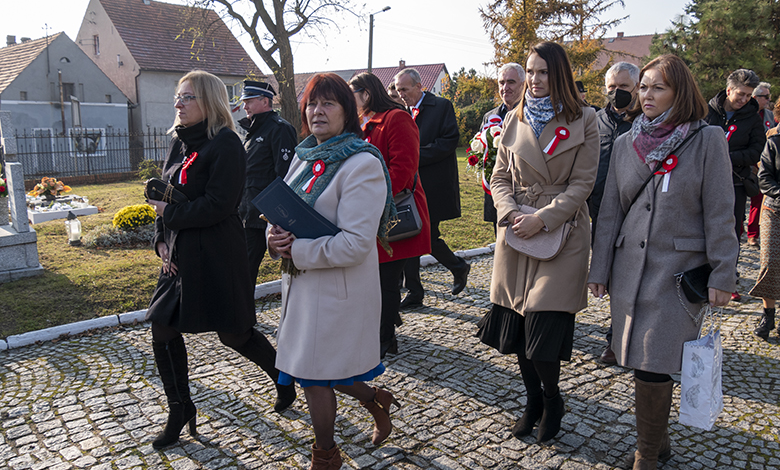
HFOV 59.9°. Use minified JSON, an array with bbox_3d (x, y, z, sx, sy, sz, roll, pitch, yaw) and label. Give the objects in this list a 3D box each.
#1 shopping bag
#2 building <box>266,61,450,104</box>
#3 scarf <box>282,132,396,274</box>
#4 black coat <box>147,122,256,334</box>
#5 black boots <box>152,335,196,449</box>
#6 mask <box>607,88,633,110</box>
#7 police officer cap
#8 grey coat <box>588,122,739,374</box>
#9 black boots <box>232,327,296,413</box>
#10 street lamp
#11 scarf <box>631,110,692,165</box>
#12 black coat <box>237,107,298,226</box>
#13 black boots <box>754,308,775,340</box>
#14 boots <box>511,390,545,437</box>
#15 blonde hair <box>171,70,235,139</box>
[{"bbox_3d":[1.158,0.497,2.526,0.115,0.430,0.140,7,13,32],"label":"shopping bag"},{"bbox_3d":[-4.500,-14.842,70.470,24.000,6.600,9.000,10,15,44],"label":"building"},{"bbox_3d":[-0.202,-0.127,2.560,0.340,0.550,0.330,-9,14,-43],"label":"scarf"},{"bbox_3d":[-0.843,-0.047,3.075,0.450,0.930,0.470,-7,13,-33],"label":"black coat"},{"bbox_3d":[-0.959,0.694,3.000,0.240,0.470,0.120,-7,13,-39],"label":"black boots"},{"bbox_3d":[1.180,-0.697,3.481,0.135,0.115,0.090,9,14,40],"label":"mask"},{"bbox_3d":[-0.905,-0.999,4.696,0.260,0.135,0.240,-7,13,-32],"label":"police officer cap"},{"bbox_3d":[1.015,0.036,2.582,0.540,0.920,0.370,8,14,38],"label":"grey coat"},{"bbox_3d":[-0.584,0.672,3.280,0.120,0.420,0.230,13,58,49],"label":"black boots"},{"bbox_3d":[-0.650,-10.145,41.844,1.500,7.600,0.350,3,11,14],"label":"street lamp"},{"bbox_3d":[0.966,-0.357,2.426,0.220,0.205,0.210,8,14,38],"label":"scarf"},{"bbox_3d":[-0.779,-0.416,4.300,0.340,0.760,0.500,-5,12,-31],"label":"black coat"},{"bbox_3d":[2.490,0.582,4.486,0.230,0.195,0.095,-10,15,-43],"label":"black boots"},{"bbox_3d":[0.644,0.841,3.170,0.090,0.200,0.230,9,13,39],"label":"boots"},{"bbox_3d":[-0.815,-0.567,2.946,0.260,0.290,0.230,-7,13,-31],"label":"blonde hair"}]

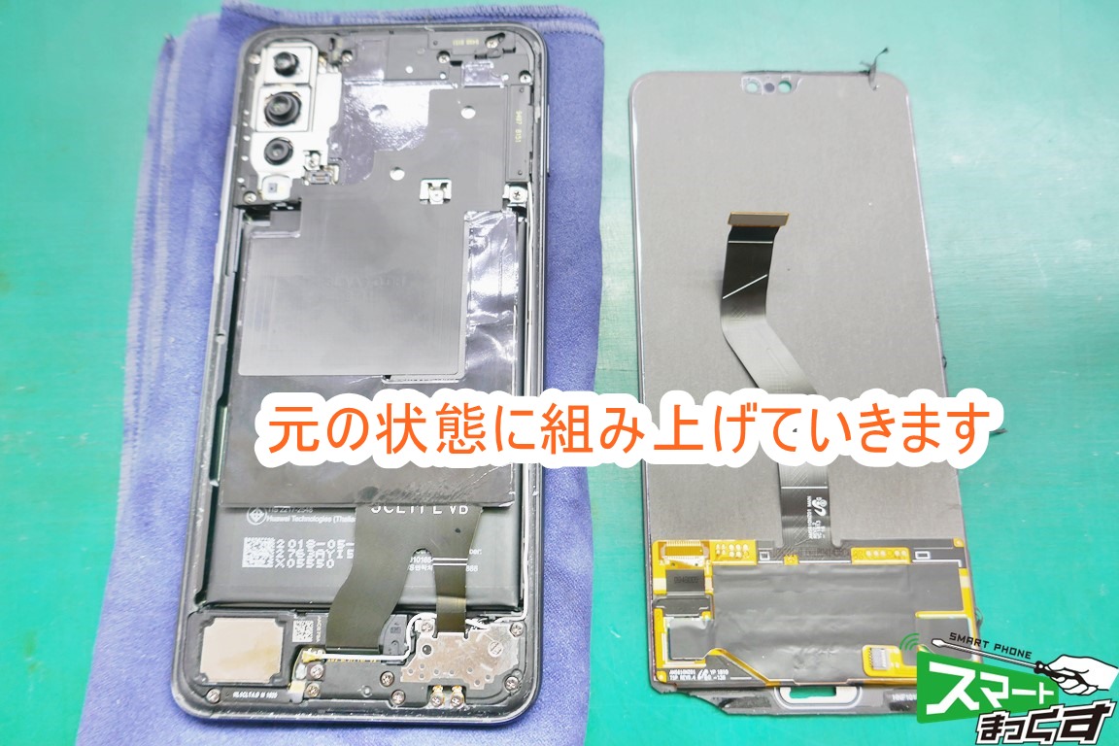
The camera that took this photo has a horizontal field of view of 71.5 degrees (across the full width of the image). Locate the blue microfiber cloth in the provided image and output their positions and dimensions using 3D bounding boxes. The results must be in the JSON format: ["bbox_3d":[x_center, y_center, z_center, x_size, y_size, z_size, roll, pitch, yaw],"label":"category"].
[{"bbox_3d":[-0.046,-0.003,0.177,0.112,0.005,0.189,0,76,0],"label":"blue microfiber cloth"}]

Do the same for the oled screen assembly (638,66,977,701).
[{"bbox_3d":[0.053,-0.003,0.178,0.070,0.004,0.150,0,76,0],"label":"oled screen assembly"}]

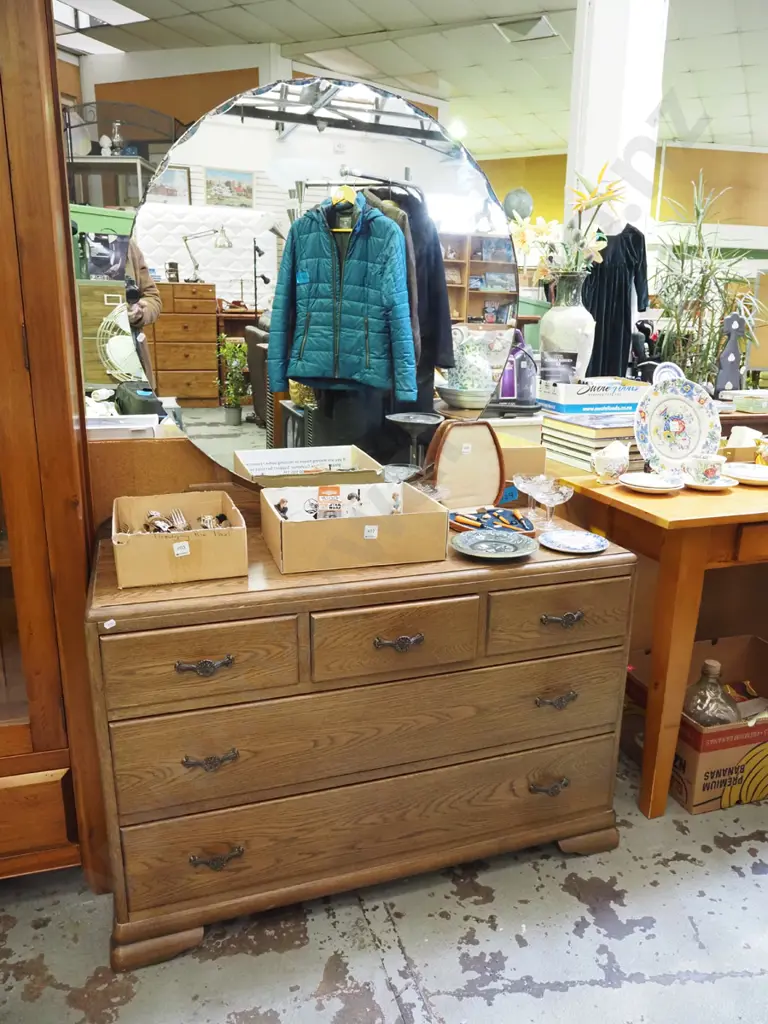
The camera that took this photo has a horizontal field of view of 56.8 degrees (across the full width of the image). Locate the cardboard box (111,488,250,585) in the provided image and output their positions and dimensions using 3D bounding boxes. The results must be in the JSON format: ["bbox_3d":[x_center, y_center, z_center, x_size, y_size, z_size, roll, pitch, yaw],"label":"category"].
[{"bbox_3d":[-0.399,0.046,1.390,0.224,0.104,0.252,-4,16,-18],"label":"cardboard box"}]

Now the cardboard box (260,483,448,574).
[{"bbox_3d":[-0.072,0.024,1.501,0.330,0.103,0.282,-4,15,-16],"label":"cardboard box"}]

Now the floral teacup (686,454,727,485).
[{"bbox_3d":[0.855,-0.112,1.871,0.112,0.066,0.094,-4,16,-18],"label":"floral teacup"}]

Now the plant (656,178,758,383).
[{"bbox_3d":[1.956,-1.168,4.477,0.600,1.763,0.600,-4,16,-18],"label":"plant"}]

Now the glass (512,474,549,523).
[{"bbox_3d":[0.366,-0.037,1.733,0.103,0.105,0.103,1,15,0],"label":"glass"}]

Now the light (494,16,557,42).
[{"bbox_3d":[1.568,-5.318,7.799,0.570,0.090,0.570,9,17,27],"label":"light"}]

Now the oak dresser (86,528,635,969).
[{"bbox_3d":[-0.039,0.425,1.591,1.100,0.724,0.420,-4,16,-18],"label":"oak dresser"}]

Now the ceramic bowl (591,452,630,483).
[{"bbox_3d":[0.612,-0.128,1.909,0.100,0.092,0.086,-4,16,-18],"label":"ceramic bowl"}]

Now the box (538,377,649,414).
[{"bbox_3d":[0.718,-0.406,2.470,0.310,0.097,0.275,-2,15,-10],"label":"box"}]

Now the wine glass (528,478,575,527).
[{"bbox_3d":[0.393,-0.019,1.661,0.106,0.108,0.106,1,15,0],"label":"wine glass"}]

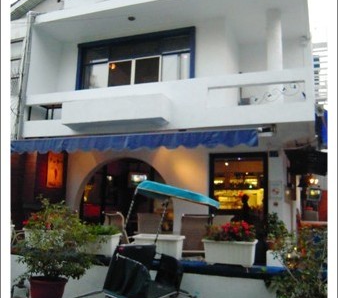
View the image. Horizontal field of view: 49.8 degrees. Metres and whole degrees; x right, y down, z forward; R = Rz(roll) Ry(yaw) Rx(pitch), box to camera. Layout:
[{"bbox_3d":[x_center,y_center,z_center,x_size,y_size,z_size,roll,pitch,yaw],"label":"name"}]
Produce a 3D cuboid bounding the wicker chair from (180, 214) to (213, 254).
[{"bbox_3d":[0.498,1.456,5.457,0.554,0.911,0.614,-2,-10,20],"label":"wicker chair"}]

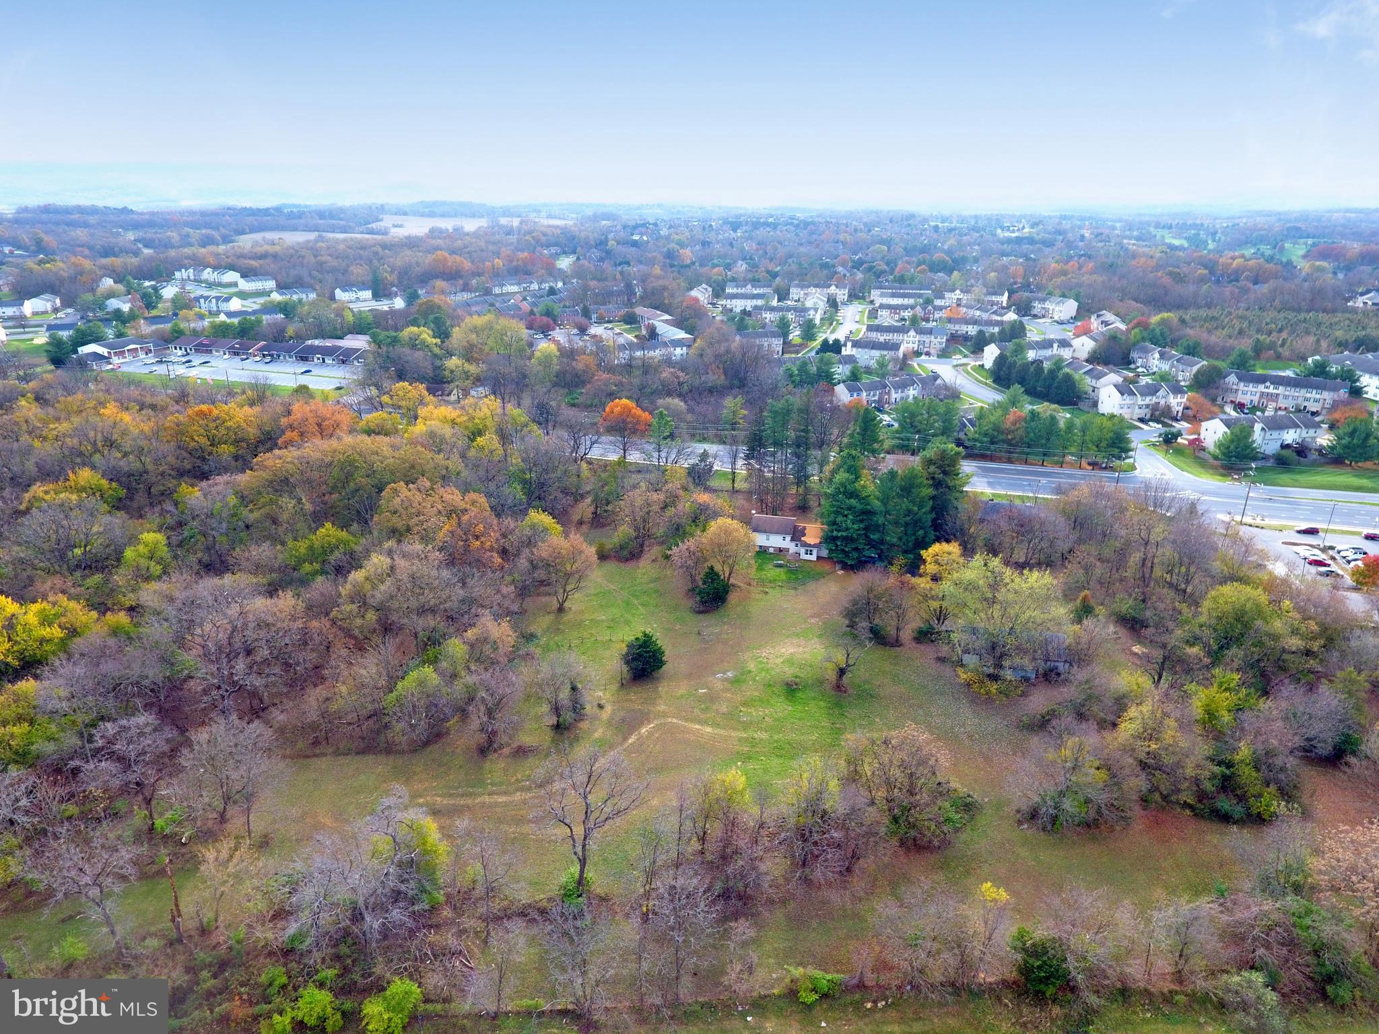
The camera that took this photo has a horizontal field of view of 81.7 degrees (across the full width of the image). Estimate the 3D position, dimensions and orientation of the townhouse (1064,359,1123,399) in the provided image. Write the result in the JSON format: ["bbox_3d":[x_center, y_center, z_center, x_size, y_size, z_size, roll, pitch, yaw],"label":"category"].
[{"bbox_3d":[151.117,-51.644,299.253,9.300,10.000,21.500,-4,22,-11],"label":"townhouse"}]

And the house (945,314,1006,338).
[{"bbox_3d":[149.150,-97.840,414.920,26.970,10.700,11.000,8,23,19],"label":"house"}]

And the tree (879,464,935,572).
[{"bbox_3d":[45.400,0.440,164.430,11.110,21.290,10.560,0,21,0],"label":"tree"}]

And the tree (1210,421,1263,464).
[{"bbox_3d":[154.920,-21.180,225.900,12.140,10.740,12.140,15,26,33],"label":"tree"}]

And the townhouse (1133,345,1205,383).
[{"bbox_3d":[206.430,-65.890,341.710,9.830,10.030,37.740,-3,22,-8],"label":"townhouse"}]

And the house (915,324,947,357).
[{"bbox_3d":[118.900,-87.890,393.690,14.100,11.250,10.690,5,22,13],"label":"house"}]

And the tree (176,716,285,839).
[{"bbox_3d":[-55.110,31.610,95.020,12.720,15.850,12.080,0,21,0],"label":"tree"}]

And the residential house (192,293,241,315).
[{"bbox_3d":[-263.830,-119.490,445.670,20.820,8.600,10.500,0,21,0],"label":"residential house"}]

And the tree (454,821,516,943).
[{"bbox_3d":[-20.980,37.520,81.110,6.130,14.990,5.820,0,21,0],"label":"tree"}]

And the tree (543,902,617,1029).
[{"bbox_3d":[-9.510,39.420,69.180,6.180,13.140,6.090,-4,22,-10],"label":"tree"}]

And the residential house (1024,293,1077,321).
[{"bbox_3d":[213.872,-124.176,468.756,8.900,11.500,38.000,-3,22,-8],"label":"residential house"}]

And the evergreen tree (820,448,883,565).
[{"bbox_3d":[33.779,-2.020,167.007,12.500,24.000,12.500,0,21,0],"label":"evergreen tree"}]

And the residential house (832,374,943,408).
[{"bbox_3d":[75.680,-46.740,297.970,42.000,9.800,11.000,-8,23,-20],"label":"residential house"}]

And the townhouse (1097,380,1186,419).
[{"bbox_3d":[157.690,-40.830,277.320,24.350,10.890,10.990,-2,22,-5],"label":"townhouse"}]

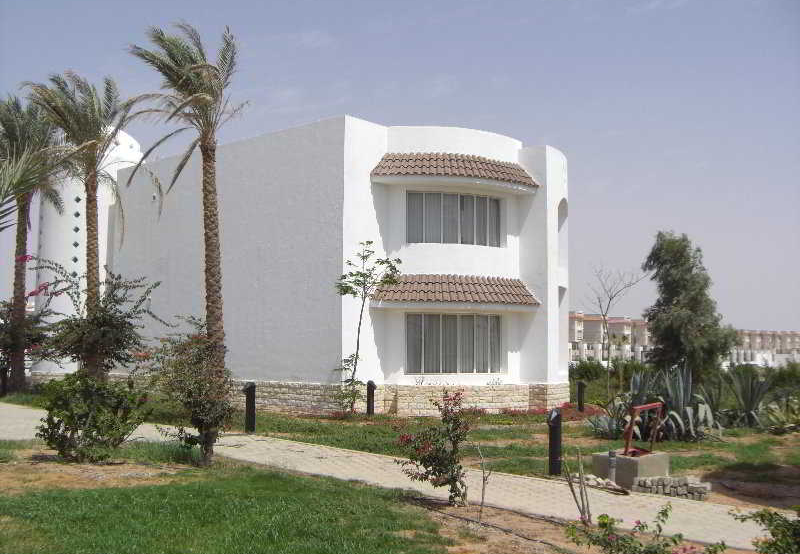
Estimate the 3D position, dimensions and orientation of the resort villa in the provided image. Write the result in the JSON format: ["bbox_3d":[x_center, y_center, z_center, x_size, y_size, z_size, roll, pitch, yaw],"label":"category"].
[{"bbox_3d":[-1.975,0.147,29.447,14.300,8.050,9.400,-4,-6,44],"label":"resort villa"}]

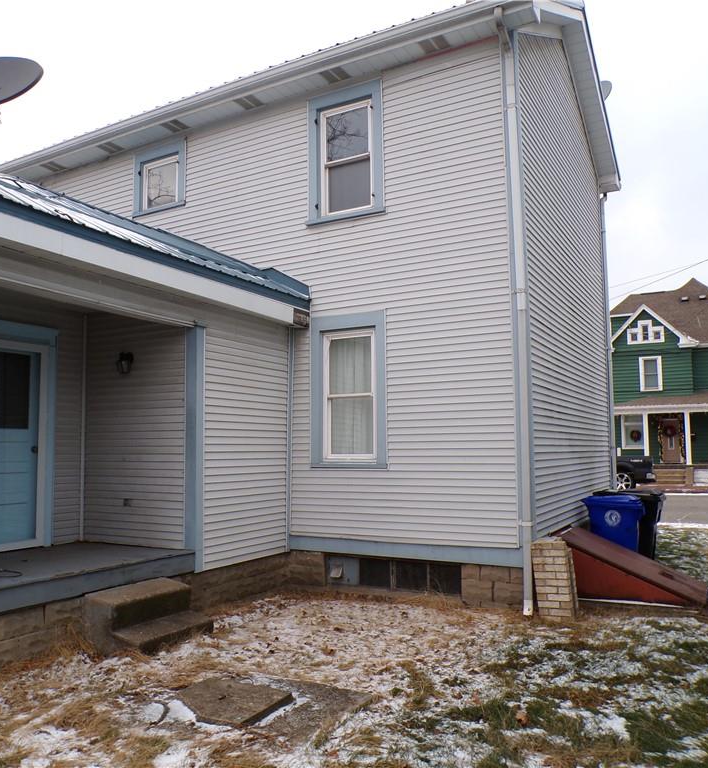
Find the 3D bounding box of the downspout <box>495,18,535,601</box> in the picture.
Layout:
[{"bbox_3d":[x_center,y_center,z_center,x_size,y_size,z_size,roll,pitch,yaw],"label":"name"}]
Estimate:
[{"bbox_3d":[1.541,-0.787,6.825,0.100,5.890,0.300,-4,-6,29],"label":"downspout"}]

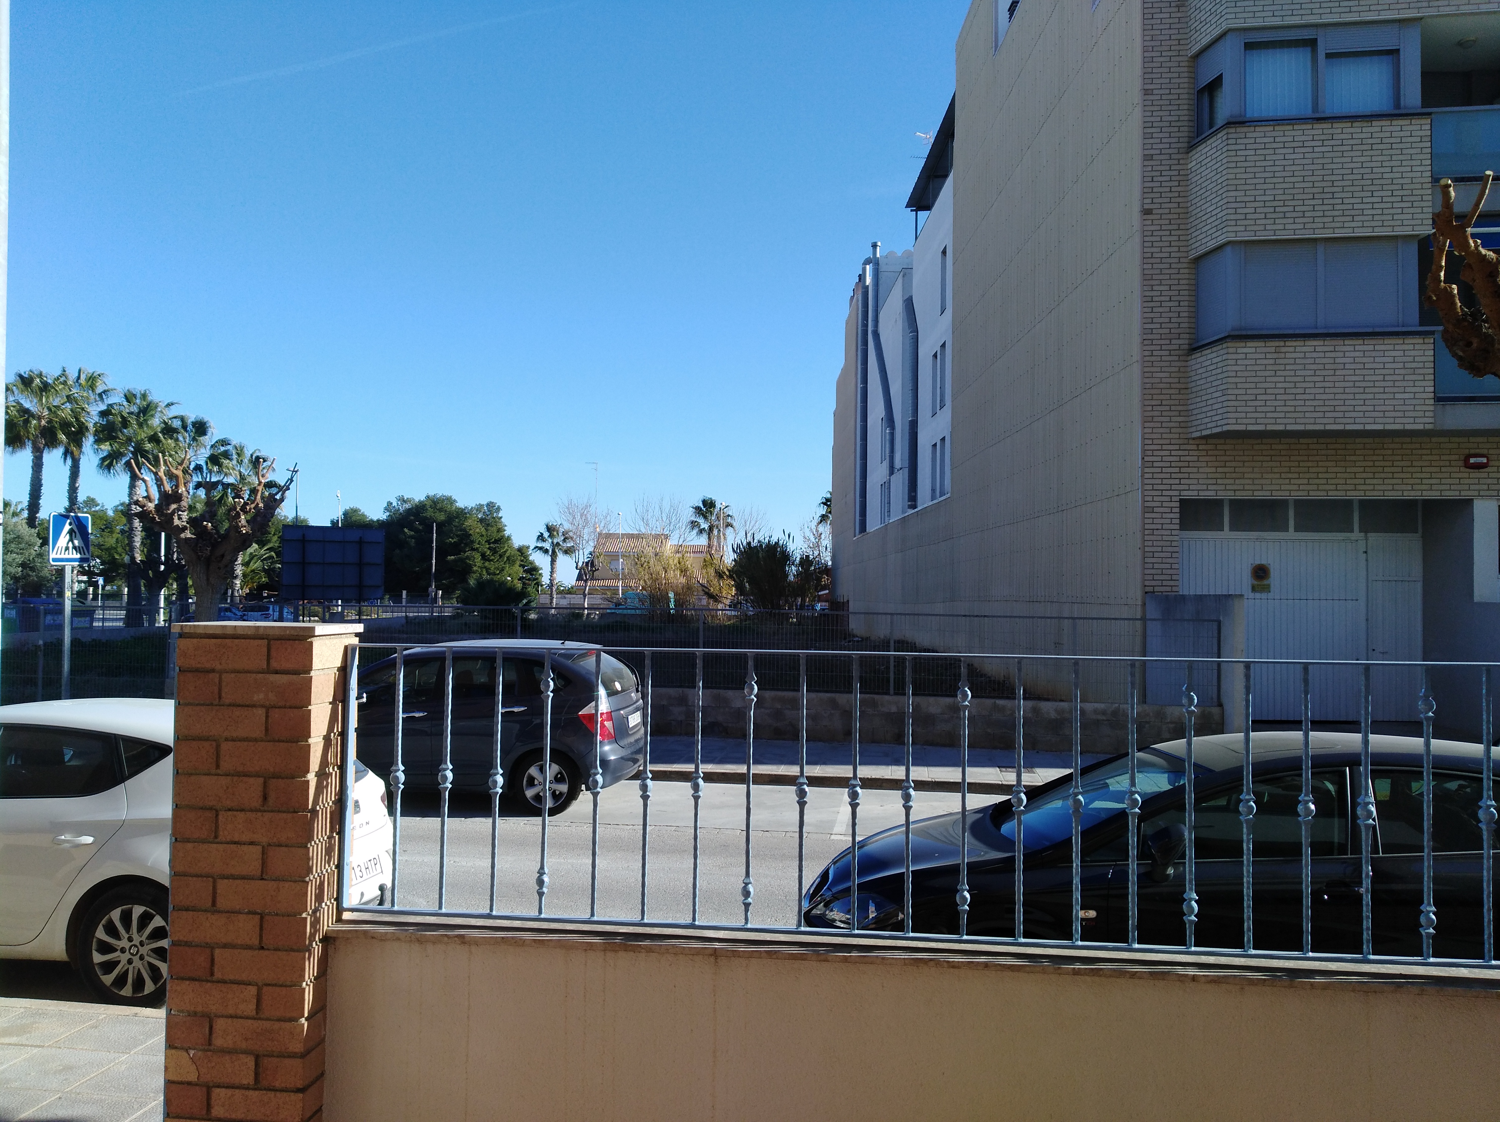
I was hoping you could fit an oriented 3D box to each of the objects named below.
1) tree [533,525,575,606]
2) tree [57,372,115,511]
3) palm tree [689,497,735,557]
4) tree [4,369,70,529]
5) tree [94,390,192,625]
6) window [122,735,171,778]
[{"bbox_3d":[-15.787,0.805,89.878,3.400,7.800,3.400,1,-2,-10],"label":"tree"},{"bbox_3d":[-28.427,-2.483,47.820,2.500,11.440,2.500,2,-2,-31],"label":"tree"},{"bbox_3d":[-3.127,-0.127,87.846,3.500,9.830,3.500,1,-2,-2],"label":"palm tree"},{"bbox_3d":[-29.111,-2.347,45.827,2.700,11.030,2.700,2,-2,-32],"label":"tree"},{"bbox_3d":[-23.359,-1.701,42.848,3.300,9.680,3.300,2,-2,-29],"label":"tree"},{"bbox_3d":[-3.040,0.986,5.670,0.300,0.210,0.070,0,-2,6],"label":"window"}]

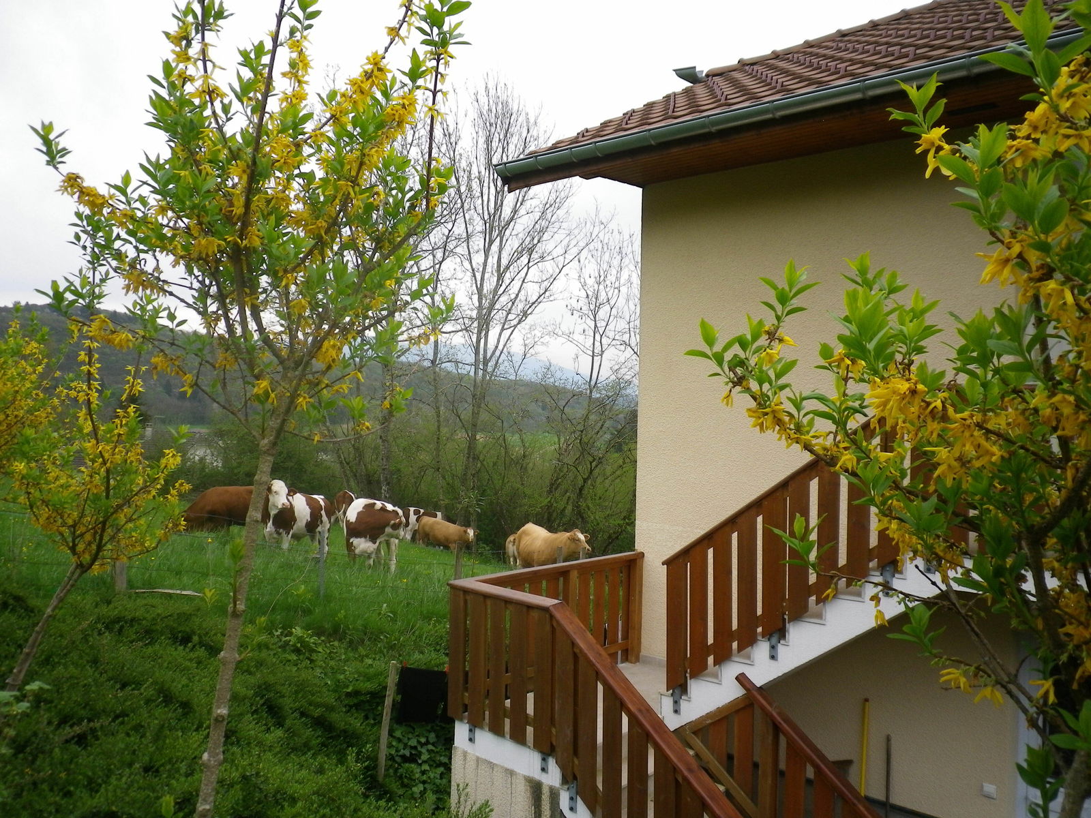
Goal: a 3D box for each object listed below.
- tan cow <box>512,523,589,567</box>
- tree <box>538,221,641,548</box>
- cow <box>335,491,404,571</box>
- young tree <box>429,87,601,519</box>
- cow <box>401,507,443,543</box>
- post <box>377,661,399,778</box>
[{"bbox_3d":[0.154,3.205,18.800,0.770,1.420,2.250,2,-1,-43],"label":"tan cow"},{"bbox_3d":[1.448,-0.624,27.500,3.300,10.100,3.300,1,-1,0],"label":"tree"},{"bbox_3d":[-3.462,2.539,17.700,0.730,1.420,2.050,2,-1,-45],"label":"cow"},{"bbox_3d":[-1.087,-3.405,30.000,5.700,15.600,5.500,1,-1,0],"label":"young tree"},{"bbox_3d":[-3.730,3.840,28.500,2.200,1.400,0.700,1,-1,22],"label":"cow"},{"bbox_3d":[-1.344,2.647,7.500,0.060,1.050,0.060,6,-1,-17],"label":"post"}]

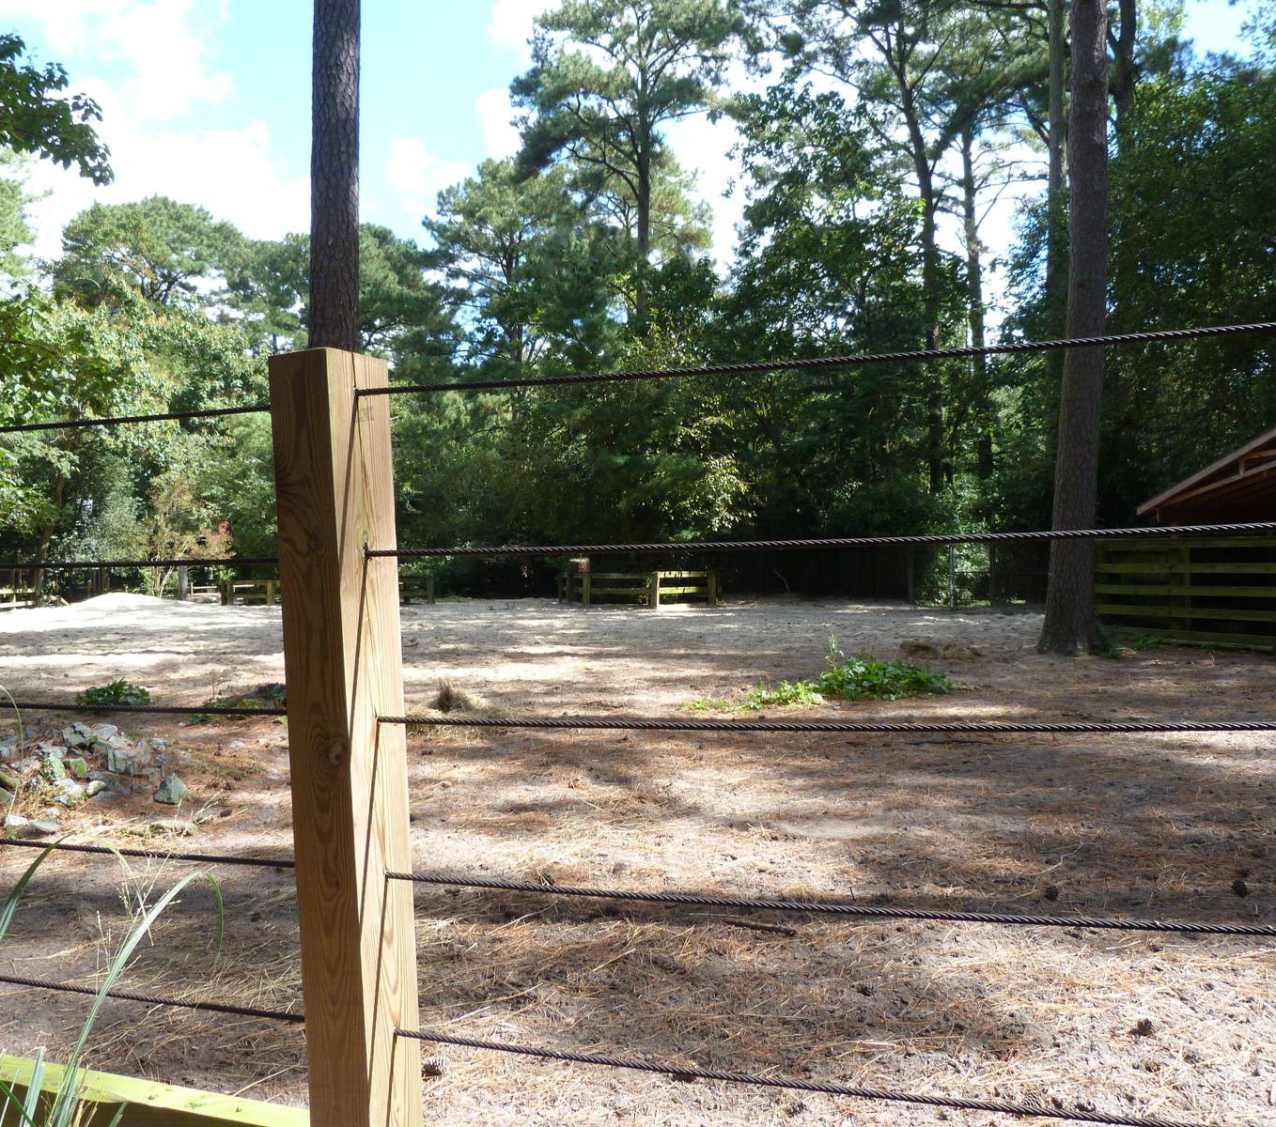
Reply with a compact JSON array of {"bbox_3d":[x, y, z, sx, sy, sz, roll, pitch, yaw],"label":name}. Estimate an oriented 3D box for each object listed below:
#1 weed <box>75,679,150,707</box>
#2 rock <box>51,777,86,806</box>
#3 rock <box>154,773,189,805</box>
[{"bbox_3d":[-4.115,1.006,8.500,0.540,0.210,0.440,0,0,-22],"label":"weed"},{"bbox_3d":[-2.610,1.032,4.980,0.150,0.115,0.125,0,0,-22],"label":"rock"},{"bbox_3d":[-2.139,1.025,4.980,0.145,0.130,0.120,0,0,-22],"label":"rock"}]

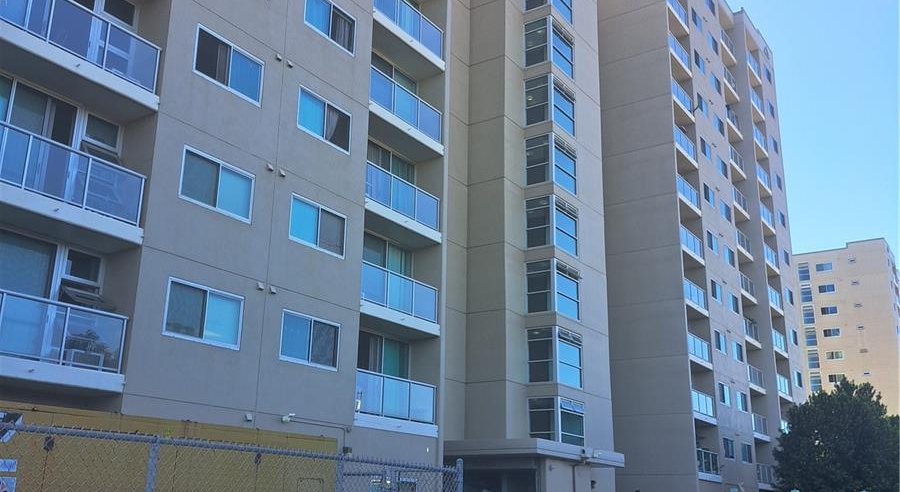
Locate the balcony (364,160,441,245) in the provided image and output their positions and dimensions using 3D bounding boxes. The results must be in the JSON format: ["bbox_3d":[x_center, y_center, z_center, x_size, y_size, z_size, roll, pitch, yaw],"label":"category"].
[{"bbox_3d":[-1.545,-1.084,22.237,1.091,1.277,3.352,-11,-21,33],"label":"balcony"}]

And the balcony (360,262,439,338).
[{"bbox_3d":[-1.597,1.452,21.436,1.091,1.277,3.352,-11,-21,33],"label":"balcony"}]

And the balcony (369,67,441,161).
[{"bbox_3d":[-1.494,-3.620,23.038,1.091,1.277,3.352,-11,-21,33],"label":"balcony"}]

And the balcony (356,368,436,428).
[{"bbox_3d":[-1.648,3.988,20.635,1.091,1.277,3.352,-11,-21,33],"label":"balcony"}]

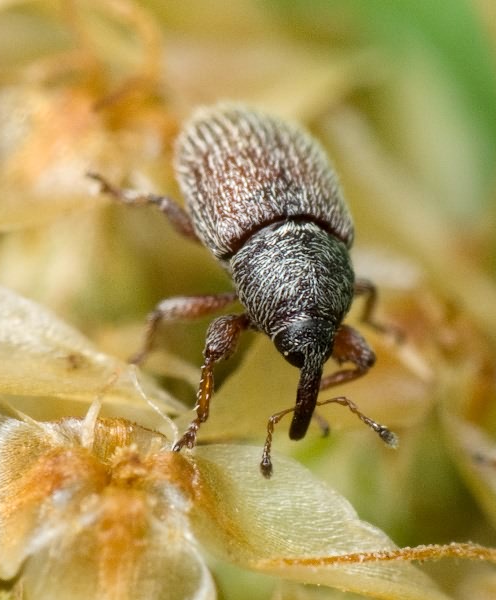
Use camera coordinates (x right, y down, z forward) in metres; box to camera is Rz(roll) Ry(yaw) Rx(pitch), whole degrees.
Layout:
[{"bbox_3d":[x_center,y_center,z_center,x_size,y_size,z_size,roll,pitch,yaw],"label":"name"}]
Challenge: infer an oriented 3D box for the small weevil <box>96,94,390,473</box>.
[{"bbox_3d":[0.000,0.000,0.022,0.002,0.001,0.003,-6,44,-14],"label":"small weevil"}]

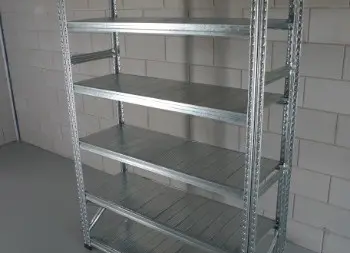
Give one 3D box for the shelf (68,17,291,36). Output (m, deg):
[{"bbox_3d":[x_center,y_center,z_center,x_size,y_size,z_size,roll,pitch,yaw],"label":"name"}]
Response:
[{"bbox_3d":[-0.040,-0.543,1.890,1.170,0.056,0.400,12,22,35],"label":"shelf"}]

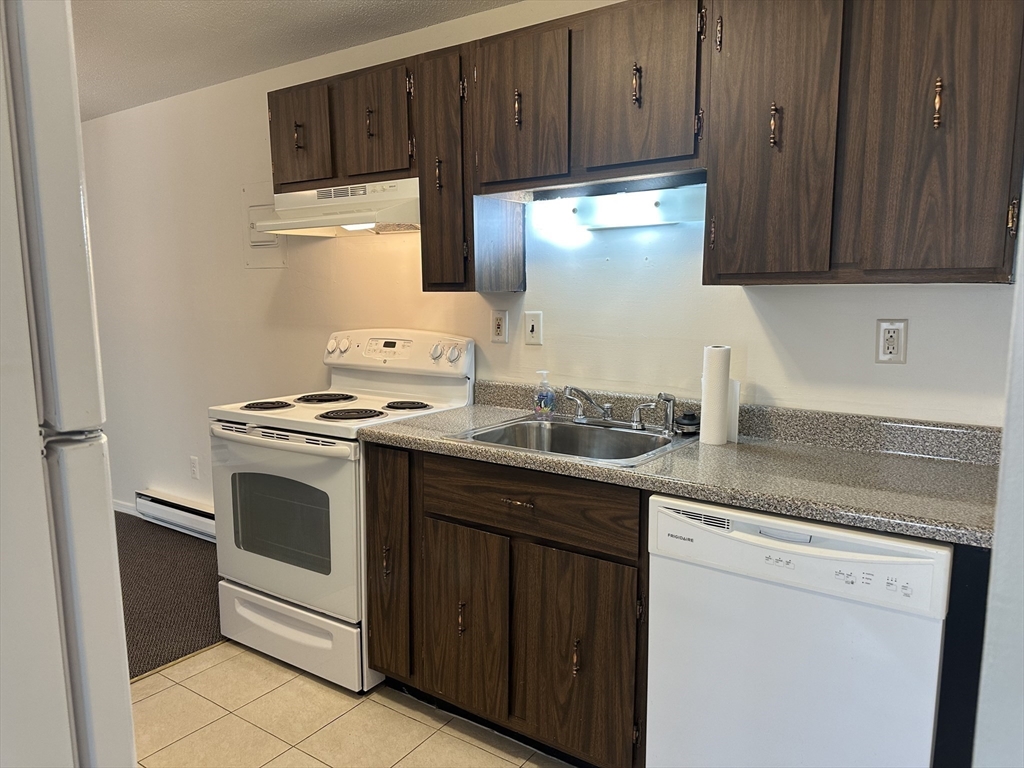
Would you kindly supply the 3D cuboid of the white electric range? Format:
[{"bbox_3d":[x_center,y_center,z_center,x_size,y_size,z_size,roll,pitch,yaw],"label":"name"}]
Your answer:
[{"bbox_3d":[-0.656,0.405,2.722,0.763,1.208,0.651,5,9,33],"label":"white electric range"}]

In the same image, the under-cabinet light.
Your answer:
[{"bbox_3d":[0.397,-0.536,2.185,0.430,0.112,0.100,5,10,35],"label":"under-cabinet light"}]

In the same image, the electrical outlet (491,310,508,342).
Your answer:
[{"bbox_3d":[-0.045,-0.211,2.622,0.072,0.118,0.010,5,9,35],"label":"electrical outlet"}]

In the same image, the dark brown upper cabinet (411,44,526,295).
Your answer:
[{"bbox_3d":[-0.135,-0.703,2.430,0.229,0.771,0.313,5,9,35],"label":"dark brown upper cabinet"}]

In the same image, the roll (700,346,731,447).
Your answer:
[{"bbox_3d":[0.585,0.032,2.041,0.077,0.274,0.077,0,8,0],"label":"roll"}]

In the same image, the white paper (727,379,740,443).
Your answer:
[{"bbox_3d":[0.633,0.081,2.039,0.022,0.176,0.055,-5,9,-36],"label":"white paper"}]

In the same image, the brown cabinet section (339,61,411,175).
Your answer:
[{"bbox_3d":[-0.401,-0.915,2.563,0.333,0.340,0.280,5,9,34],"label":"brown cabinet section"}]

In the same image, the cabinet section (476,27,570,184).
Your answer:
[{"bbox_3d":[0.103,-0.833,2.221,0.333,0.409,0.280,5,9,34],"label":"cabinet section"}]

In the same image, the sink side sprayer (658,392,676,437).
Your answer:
[{"bbox_3d":[0.464,0.089,2.121,0.058,0.122,0.033,-6,9,-37],"label":"sink side sprayer"}]

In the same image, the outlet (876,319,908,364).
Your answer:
[{"bbox_3d":[0.999,-0.110,1.868,0.072,0.117,0.010,5,10,35],"label":"outlet"}]

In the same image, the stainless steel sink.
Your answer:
[{"bbox_3d":[0.196,0.236,2.126,0.620,0.175,0.520,5,10,35],"label":"stainless steel sink"}]

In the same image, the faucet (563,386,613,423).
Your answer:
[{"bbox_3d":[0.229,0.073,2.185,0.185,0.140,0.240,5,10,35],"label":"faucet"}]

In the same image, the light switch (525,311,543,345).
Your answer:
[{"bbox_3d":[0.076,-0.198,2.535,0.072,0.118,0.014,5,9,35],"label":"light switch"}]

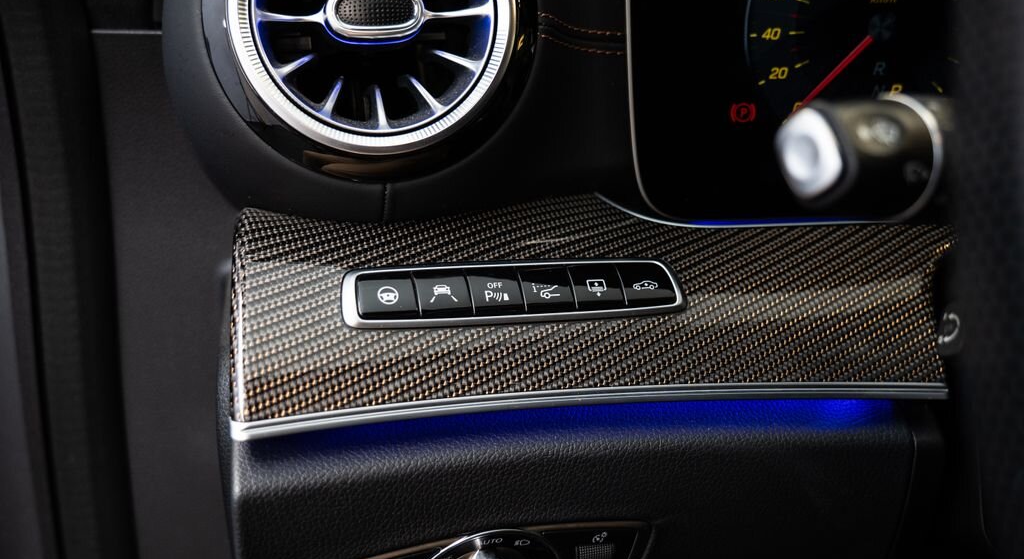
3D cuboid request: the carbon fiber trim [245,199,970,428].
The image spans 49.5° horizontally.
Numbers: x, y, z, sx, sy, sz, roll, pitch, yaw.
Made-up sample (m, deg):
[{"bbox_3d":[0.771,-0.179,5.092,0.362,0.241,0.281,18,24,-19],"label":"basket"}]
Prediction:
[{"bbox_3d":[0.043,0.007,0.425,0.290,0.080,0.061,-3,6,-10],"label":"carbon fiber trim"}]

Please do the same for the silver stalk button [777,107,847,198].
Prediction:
[{"bbox_3d":[0.085,-0.036,0.318,0.009,0.025,0.020,-5,18,-32],"label":"silver stalk button"}]

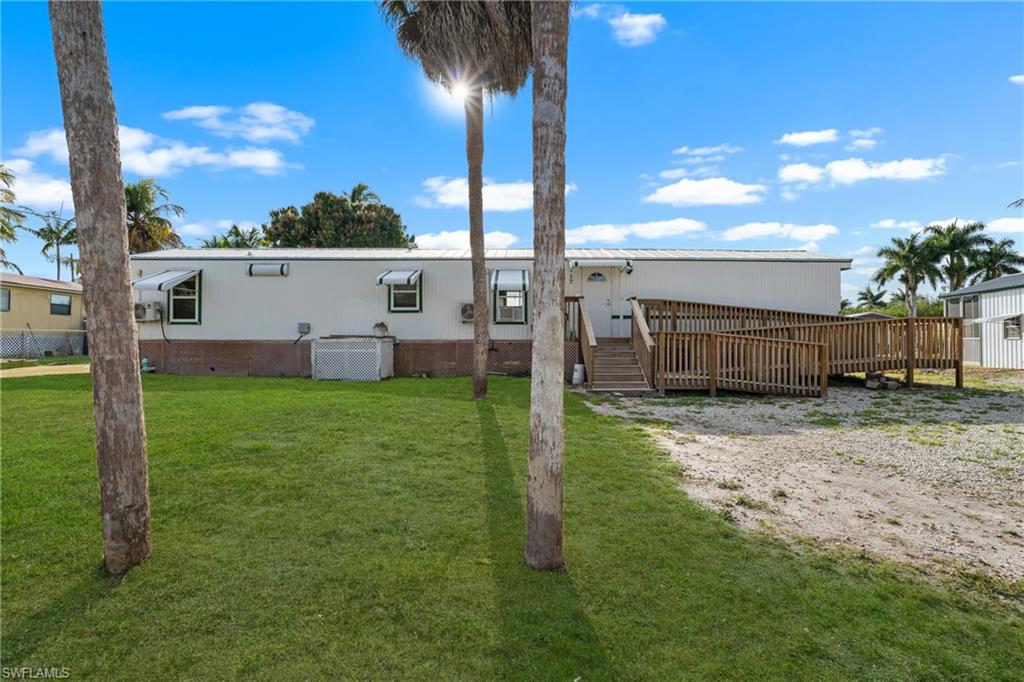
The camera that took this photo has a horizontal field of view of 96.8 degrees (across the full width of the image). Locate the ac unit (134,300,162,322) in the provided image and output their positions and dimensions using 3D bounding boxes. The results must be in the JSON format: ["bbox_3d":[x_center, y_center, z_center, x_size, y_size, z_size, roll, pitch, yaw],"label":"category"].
[{"bbox_3d":[-10.550,-0.820,13.070,0.800,0.550,0.320,0,0,0],"label":"ac unit"}]

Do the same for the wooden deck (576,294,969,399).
[{"bbox_3d":[5.980,0.030,11.500,9.700,2.350,3.650,0,0,0],"label":"wooden deck"}]

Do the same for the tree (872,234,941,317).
[{"bbox_3d":[26.100,-2.900,30.000,4.500,8.200,4.500,0,0,0],"label":"tree"}]

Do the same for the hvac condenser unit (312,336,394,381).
[{"bbox_3d":[-4.390,0.480,12.700,1.830,1.160,1.280,0,0,0],"label":"hvac condenser unit"}]

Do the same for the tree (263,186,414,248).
[{"bbox_3d":[-9.500,-3.500,25.000,8.600,9.400,8.400,0,0,0],"label":"tree"}]

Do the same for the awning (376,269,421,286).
[{"bbox_3d":[-3.150,-1.800,12.880,1.080,0.570,0.930,0,0,0],"label":"awning"}]

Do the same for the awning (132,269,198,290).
[{"bbox_3d":[-9.670,-1.710,12.720,1.110,0.760,1.220,0,0,0],"label":"awning"}]

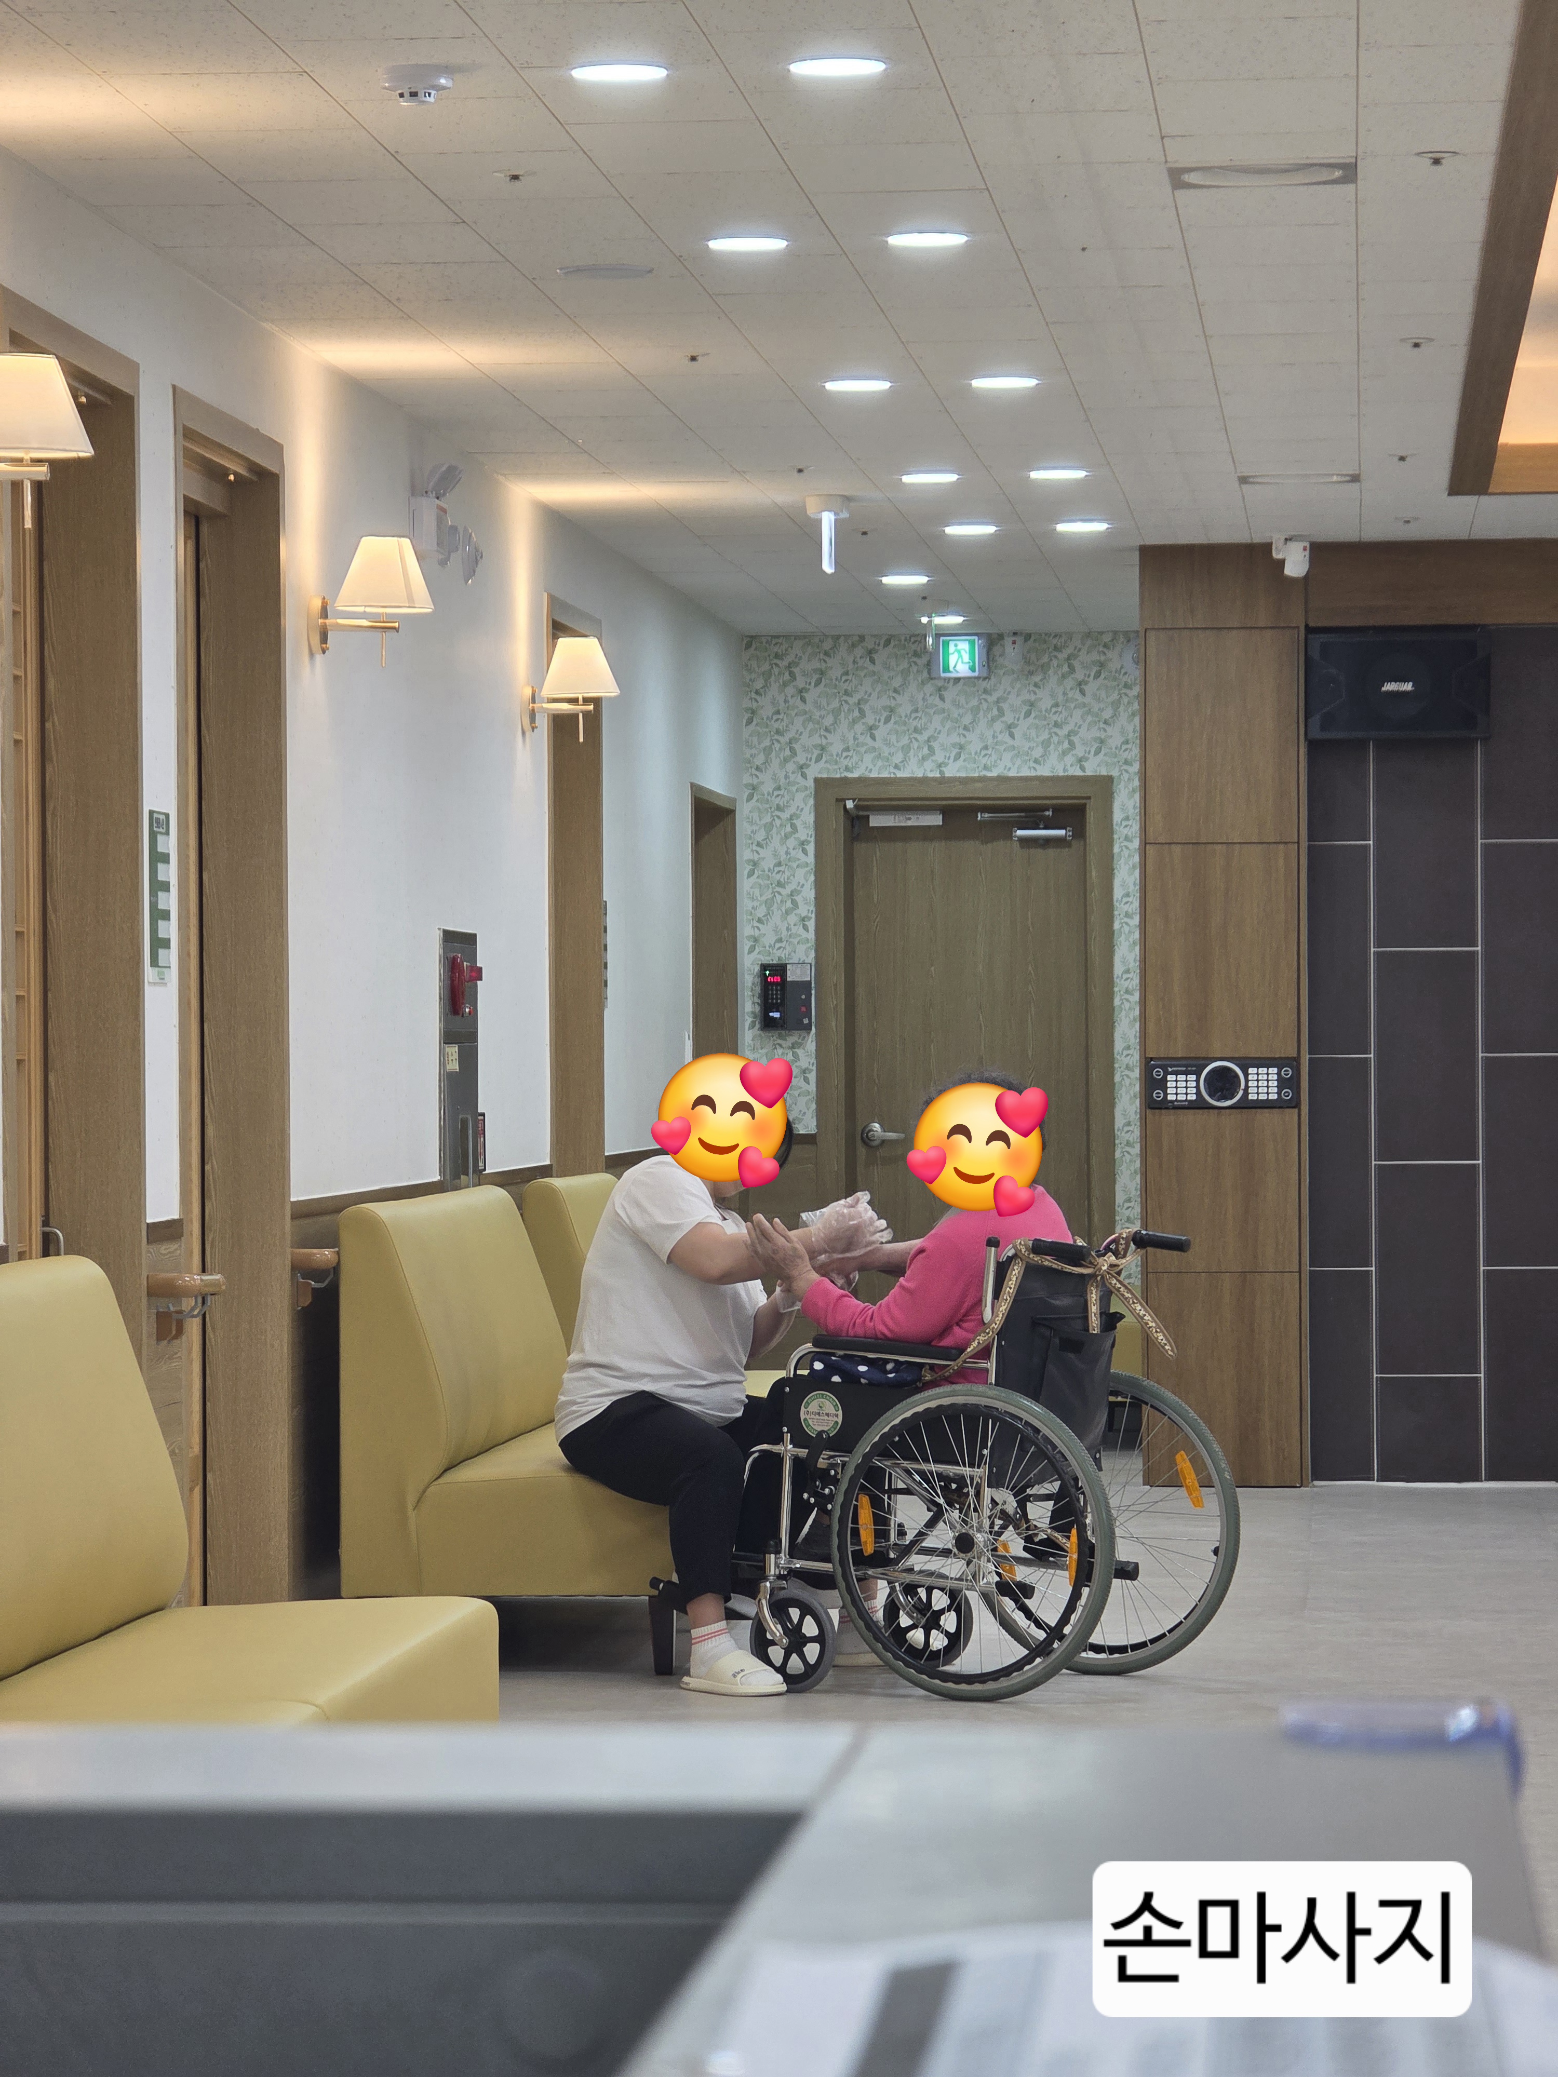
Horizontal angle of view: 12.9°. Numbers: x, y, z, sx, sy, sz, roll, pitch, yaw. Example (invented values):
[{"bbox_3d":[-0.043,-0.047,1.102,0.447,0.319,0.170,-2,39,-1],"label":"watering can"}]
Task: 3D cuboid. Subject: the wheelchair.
[{"bbox_3d":[0.305,0.811,13.421,1.060,0.885,0.650,0,0,29],"label":"wheelchair"}]

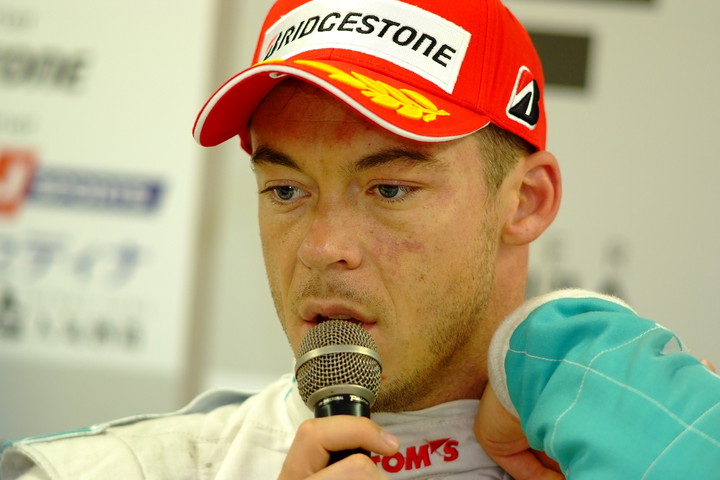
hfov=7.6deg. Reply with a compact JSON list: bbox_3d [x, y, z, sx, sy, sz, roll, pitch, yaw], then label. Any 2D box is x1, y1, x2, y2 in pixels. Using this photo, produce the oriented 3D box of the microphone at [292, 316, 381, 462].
[{"bbox_3d":[-0.009,0.131,3.070,0.050,0.185,0.050,-3,-26,-1],"label":"microphone"}]

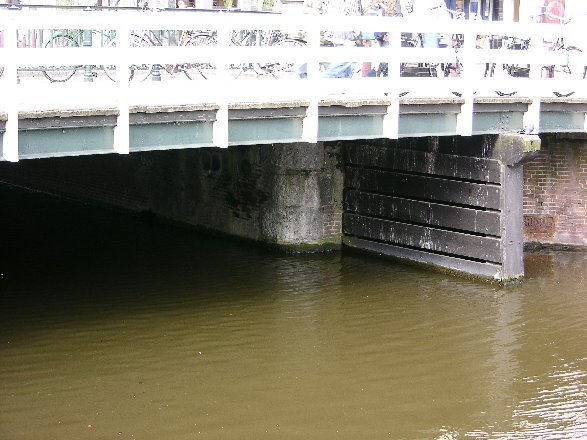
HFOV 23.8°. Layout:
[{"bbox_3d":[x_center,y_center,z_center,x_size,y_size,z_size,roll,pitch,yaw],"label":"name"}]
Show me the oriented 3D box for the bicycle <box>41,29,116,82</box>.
[{"bbox_3d":[-2.978,-2.584,20.628,1.800,1.080,0.580,-7,11,-40],"label":"bicycle"}]

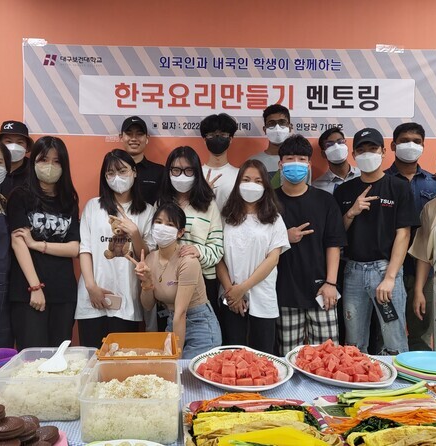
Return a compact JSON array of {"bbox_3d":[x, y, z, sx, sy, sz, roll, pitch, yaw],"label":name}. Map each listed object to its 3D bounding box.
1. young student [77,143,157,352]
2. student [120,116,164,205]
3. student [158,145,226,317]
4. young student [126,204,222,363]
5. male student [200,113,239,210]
[{"bbox_3d":[-0.547,0.383,2.428,0.460,1.553,0.330,0,2,-5],"label":"young student"},{"bbox_3d":[-0.491,0.245,2.812,0.500,1.803,0.300,0,2,-3],"label":"student"},{"bbox_3d":[-0.166,0.382,2.398,0.460,1.562,0.360,1,2,5],"label":"student"},{"bbox_3d":[-0.207,0.537,2.223,0.480,1.265,0.600,1,2,25],"label":"young student"},{"bbox_3d":[0.004,0.241,2.763,0.480,1.820,0.300,0,2,0],"label":"male student"}]

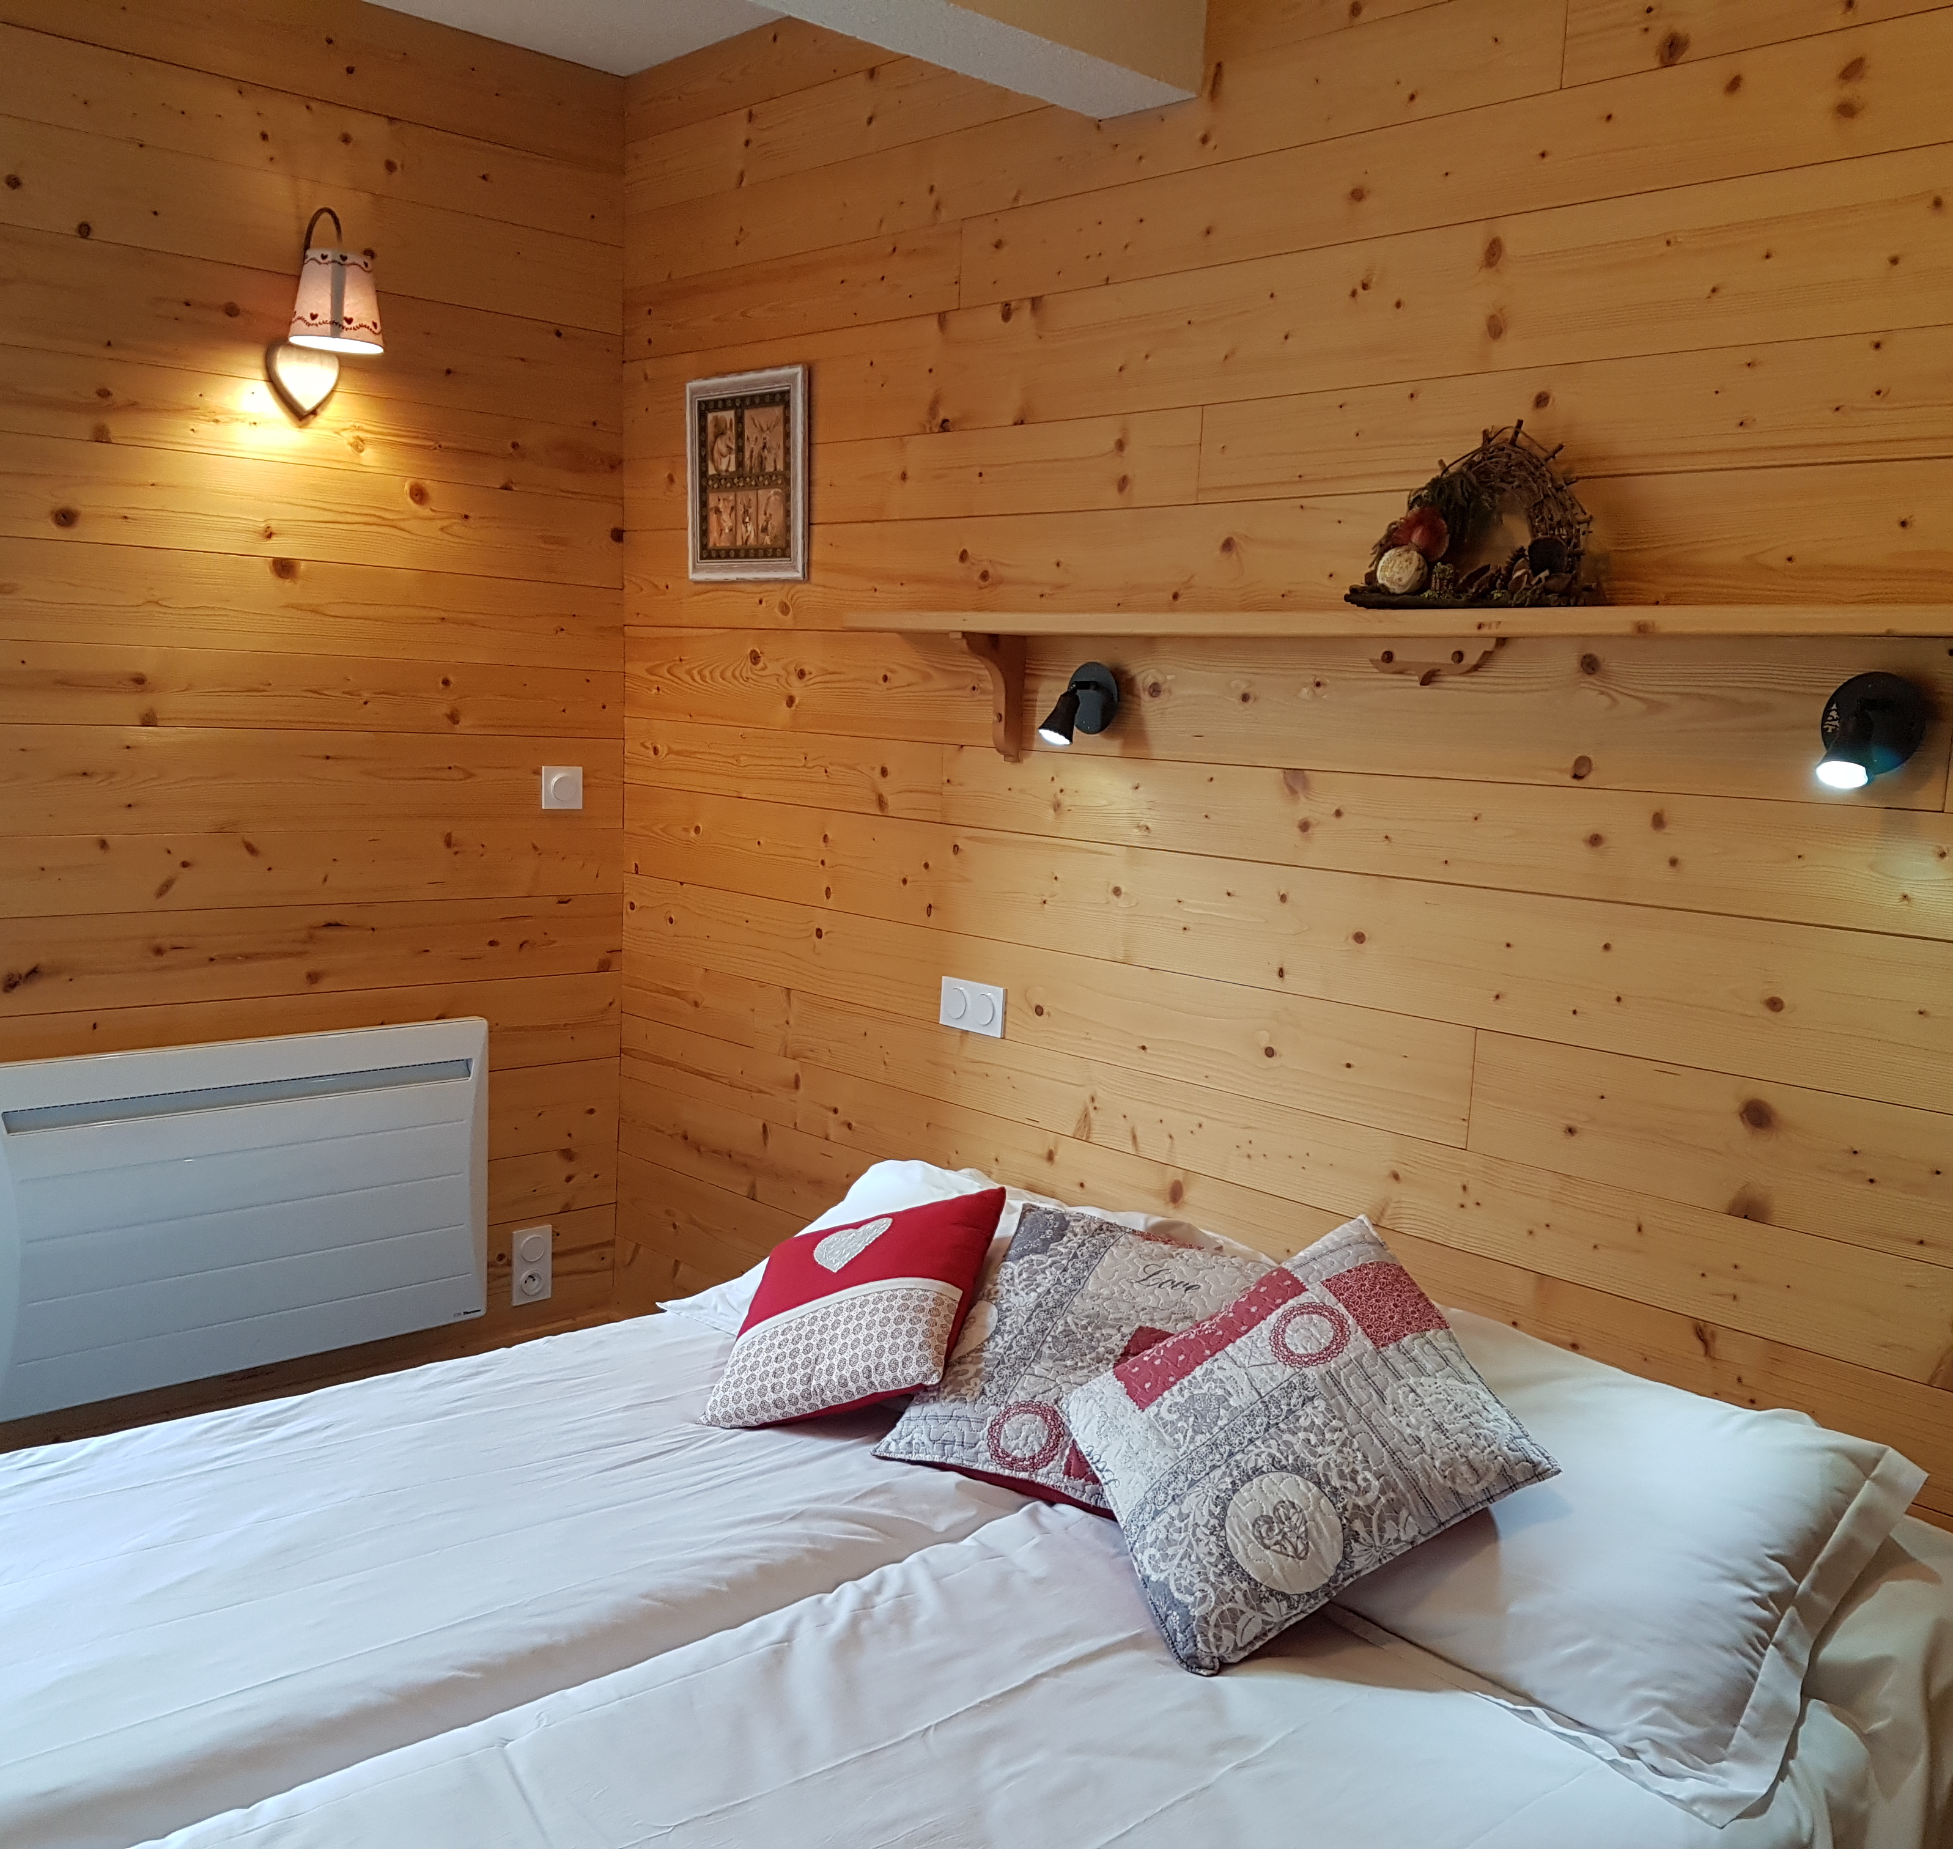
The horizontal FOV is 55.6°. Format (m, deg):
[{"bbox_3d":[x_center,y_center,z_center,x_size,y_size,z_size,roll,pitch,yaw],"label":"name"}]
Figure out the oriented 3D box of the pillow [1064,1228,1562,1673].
[{"bbox_3d":[0.321,0.512,1.874,0.385,0.125,0.385,-30,33,-2],"label":"pillow"}]

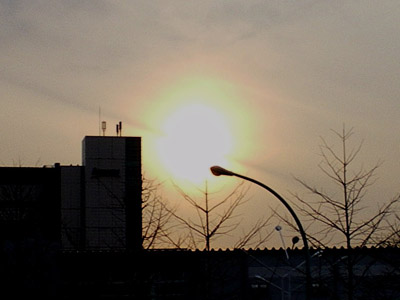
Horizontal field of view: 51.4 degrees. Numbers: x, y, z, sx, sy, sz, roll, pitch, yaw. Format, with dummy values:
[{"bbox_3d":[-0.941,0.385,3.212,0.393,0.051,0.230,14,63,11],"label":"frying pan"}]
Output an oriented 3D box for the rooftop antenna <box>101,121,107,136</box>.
[{"bbox_3d":[-19.134,-4.210,83.000,0.900,3.200,0.600,-1,-7,0],"label":"rooftop antenna"}]

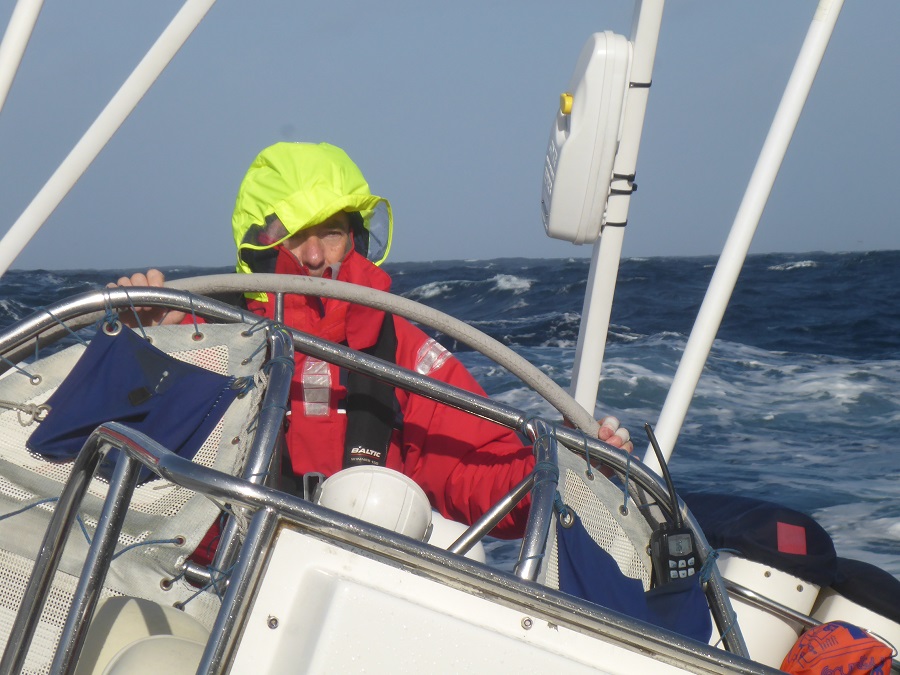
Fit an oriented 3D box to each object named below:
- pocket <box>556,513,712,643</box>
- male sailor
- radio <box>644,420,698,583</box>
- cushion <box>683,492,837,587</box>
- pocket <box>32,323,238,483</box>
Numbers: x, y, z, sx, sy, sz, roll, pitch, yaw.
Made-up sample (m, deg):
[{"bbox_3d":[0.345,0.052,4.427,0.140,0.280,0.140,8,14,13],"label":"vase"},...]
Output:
[{"bbox_3d":[0.268,0.357,5.120,0.240,0.190,0.065,18,2,-21],"label":"pocket"},{"bbox_3d":[-0.125,0.560,5.750,0.790,1.750,0.650,-1,1,-3],"label":"male sailor"},{"bbox_3d":[0.312,0.260,5.120,0.066,0.275,0.045,-5,2,-26],"label":"radio"},{"bbox_3d":[0.523,0.340,6.200,0.280,0.120,0.260,18,2,0],"label":"cushion"},{"bbox_3d":[-0.439,0.095,5.050,0.245,0.190,0.050,18,2,-2],"label":"pocket"}]

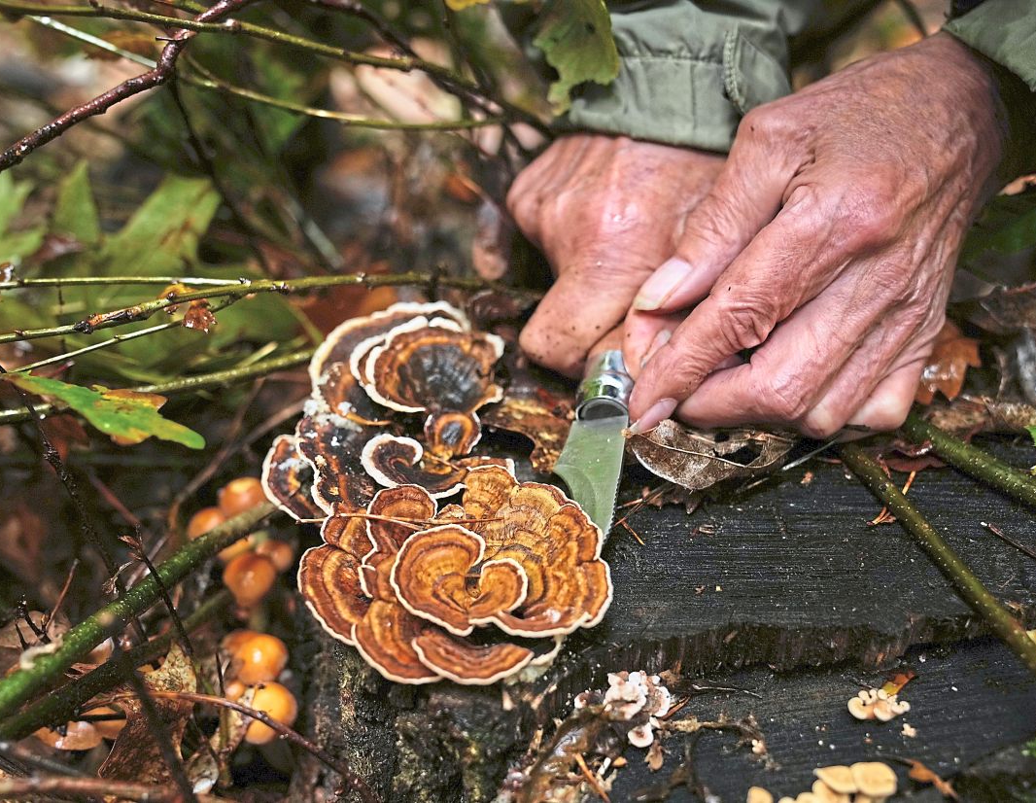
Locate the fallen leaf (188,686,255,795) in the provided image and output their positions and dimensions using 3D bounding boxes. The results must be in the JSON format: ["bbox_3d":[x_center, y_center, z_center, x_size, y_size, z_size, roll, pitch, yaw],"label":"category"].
[{"bbox_3d":[-0.097,0.111,0.438,0.020,0.011,0.039,27,62,12],"label":"fallen leaf"}]

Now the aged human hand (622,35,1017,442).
[{"bbox_3d":[0.106,-0.052,0.460,0.103,0.072,0.165,46,74,0],"label":"aged human hand"}]

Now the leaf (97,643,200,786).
[{"bbox_3d":[-0.121,0.103,0.438,0.032,0.014,0.049,16,57,7],"label":"leaf"}]

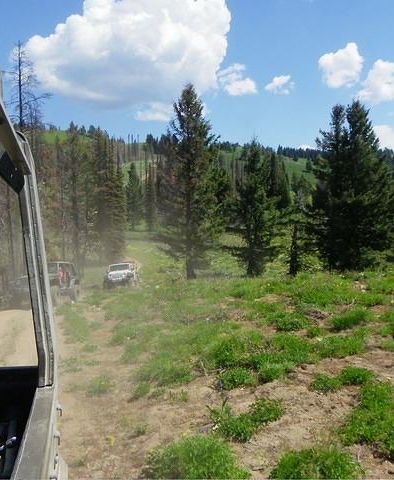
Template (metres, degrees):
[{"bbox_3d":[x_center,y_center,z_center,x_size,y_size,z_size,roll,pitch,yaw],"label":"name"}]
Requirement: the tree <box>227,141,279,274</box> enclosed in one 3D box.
[{"bbox_3d":[3.291,-1.835,28.000,3.030,7.920,2.940,0,2,0],"label":"tree"}]

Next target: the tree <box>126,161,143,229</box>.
[{"bbox_3d":[-9.361,-6.441,72.000,2.830,10.330,2.750,0,2,0],"label":"tree"}]

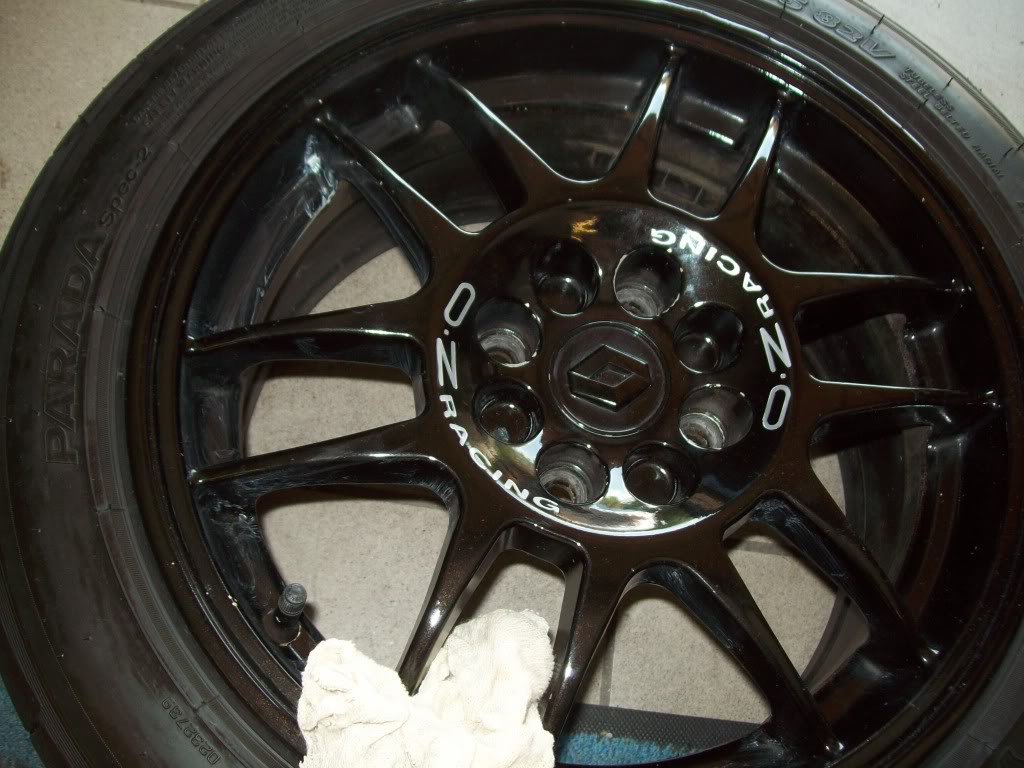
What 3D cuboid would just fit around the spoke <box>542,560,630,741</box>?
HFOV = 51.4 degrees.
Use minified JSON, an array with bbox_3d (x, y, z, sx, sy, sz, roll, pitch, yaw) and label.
[{"bbox_3d":[0.022,0.120,0.438,0.022,0.032,0.094,23,77,1],"label":"spoke"}]

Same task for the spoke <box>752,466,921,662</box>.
[{"bbox_3d":[0.148,0.083,0.466,0.025,0.033,0.100,-35,82,-18],"label":"spoke"}]

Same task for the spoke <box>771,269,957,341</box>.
[{"bbox_3d":[0.168,-0.039,0.516,0.096,0.032,0.022,-2,70,-17],"label":"spoke"}]

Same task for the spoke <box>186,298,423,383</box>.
[{"bbox_3d":[-0.092,-0.019,0.471,0.100,0.033,0.025,-6,71,-6],"label":"spoke"}]

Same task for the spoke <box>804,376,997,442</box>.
[{"bbox_3d":[0.175,0.012,0.498,0.096,0.032,0.022,-2,70,-17],"label":"spoke"}]

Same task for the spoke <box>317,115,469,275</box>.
[{"bbox_3d":[-0.061,-0.090,0.502,0.025,0.033,0.100,-35,74,-18],"label":"spoke"}]

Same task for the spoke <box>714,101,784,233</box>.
[{"bbox_3d":[0.117,-0.104,0.532,0.022,0.032,0.096,23,61,1],"label":"spoke"}]

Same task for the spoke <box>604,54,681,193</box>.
[{"bbox_3d":[0.067,-0.129,0.534,0.025,0.033,0.100,23,64,1],"label":"spoke"}]

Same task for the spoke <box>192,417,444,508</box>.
[{"bbox_3d":[-0.082,0.035,0.454,0.096,0.032,0.022,-8,71,-2],"label":"spoke"}]

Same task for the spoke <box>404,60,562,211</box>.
[{"bbox_3d":[-0.015,-0.122,0.520,0.025,0.033,0.100,-35,74,-18],"label":"spoke"}]

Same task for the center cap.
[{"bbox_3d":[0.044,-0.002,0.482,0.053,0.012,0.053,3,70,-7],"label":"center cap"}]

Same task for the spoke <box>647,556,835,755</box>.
[{"bbox_3d":[0.102,0.113,0.452,0.022,0.032,0.096,-35,86,-18],"label":"spoke"}]

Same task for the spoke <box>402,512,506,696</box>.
[{"bbox_3d":[-0.033,0.099,0.435,0.025,0.033,0.100,23,72,1],"label":"spoke"}]

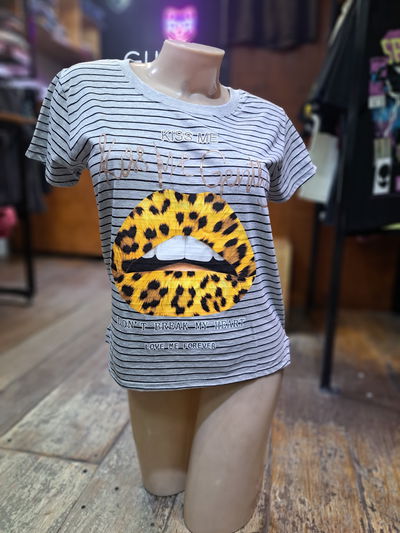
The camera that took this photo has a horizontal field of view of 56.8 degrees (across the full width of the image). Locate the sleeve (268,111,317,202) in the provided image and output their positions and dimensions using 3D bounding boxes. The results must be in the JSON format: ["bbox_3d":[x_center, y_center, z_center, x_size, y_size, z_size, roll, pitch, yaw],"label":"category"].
[{"bbox_3d":[0.184,-0.229,0.775,0.088,0.178,0.120,-3,10,-24],"label":"sleeve"}]

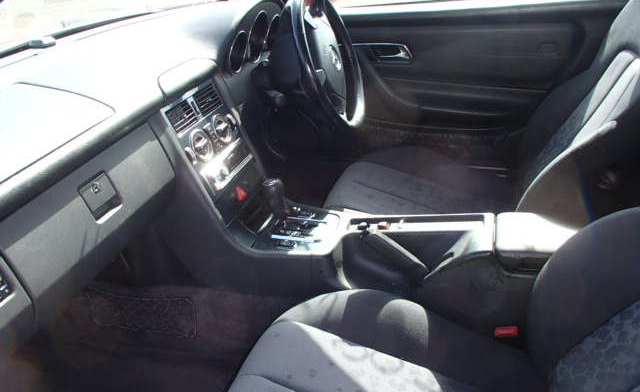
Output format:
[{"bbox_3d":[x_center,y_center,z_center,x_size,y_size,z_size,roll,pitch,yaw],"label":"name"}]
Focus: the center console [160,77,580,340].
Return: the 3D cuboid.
[{"bbox_3d":[0.128,0.017,1.123,0.930,0.465,0.250,5,29,17],"label":"center console"}]

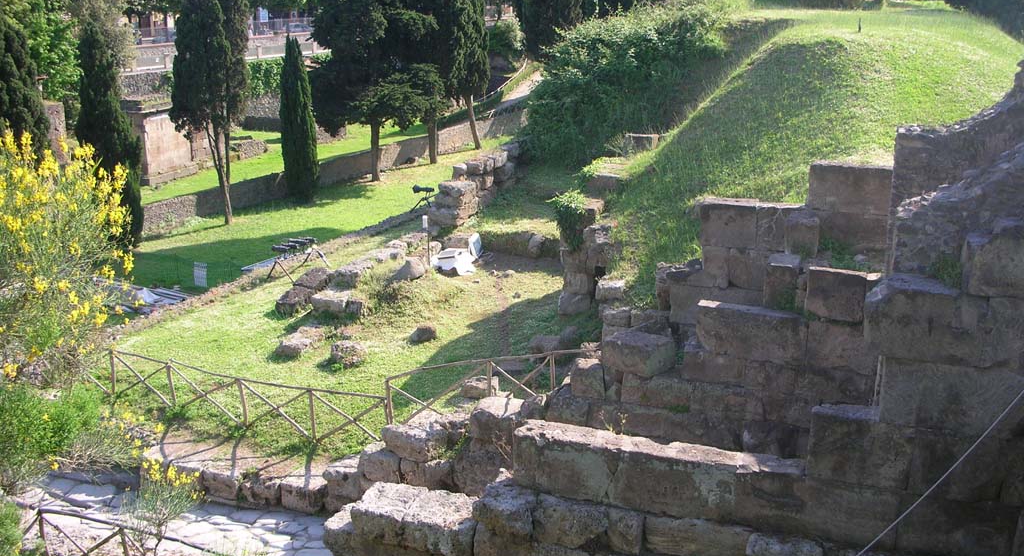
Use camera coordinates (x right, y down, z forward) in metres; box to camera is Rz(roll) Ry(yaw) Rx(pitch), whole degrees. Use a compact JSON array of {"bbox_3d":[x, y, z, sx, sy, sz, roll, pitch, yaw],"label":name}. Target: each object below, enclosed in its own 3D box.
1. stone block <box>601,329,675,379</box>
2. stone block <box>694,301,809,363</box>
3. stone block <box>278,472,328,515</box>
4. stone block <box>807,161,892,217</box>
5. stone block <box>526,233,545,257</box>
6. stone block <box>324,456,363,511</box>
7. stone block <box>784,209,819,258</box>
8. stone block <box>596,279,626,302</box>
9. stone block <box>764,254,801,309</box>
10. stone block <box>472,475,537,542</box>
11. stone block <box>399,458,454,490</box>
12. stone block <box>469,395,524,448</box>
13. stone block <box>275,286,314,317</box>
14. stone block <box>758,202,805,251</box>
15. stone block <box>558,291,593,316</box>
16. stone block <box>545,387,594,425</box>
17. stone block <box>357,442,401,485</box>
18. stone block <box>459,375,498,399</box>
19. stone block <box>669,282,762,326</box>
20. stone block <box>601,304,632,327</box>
[{"bbox_3d":[1.972,1.168,16.017,0.883,0.530,0.605,11,20,34],"label":"stone block"},{"bbox_3d":[2.994,0.636,12.887,1.350,0.630,0.500,6,17,19],"label":"stone block"},{"bbox_3d":[-3.452,3.654,17.542,0.780,0.350,0.500,6,17,19],"label":"stone block"},{"bbox_3d":[5.050,-1.353,15.449,1.180,0.710,0.550,6,16,21],"label":"stone block"},{"bbox_3d":[0.755,-1.032,31.899,0.530,0.688,0.521,4,17,17],"label":"stone block"},{"bbox_3d":[-3.069,3.791,19.327,0.720,0.820,0.600,6,18,19],"label":"stone block"},{"bbox_3d":[4.355,-0.646,15.511,0.454,0.523,0.558,4,17,17],"label":"stone block"},{"bbox_3d":[2.319,0.281,23.528,0.646,0.339,0.500,5,16,18],"label":"stone block"},{"bbox_3d":[3.372,0.059,12.939,0.380,0.550,0.550,6,17,19],"label":"stone block"},{"bbox_3d":[-0.085,2.867,12.895,0.700,0.520,0.650,5,18,17],"label":"stone block"},{"bbox_3d":[-1.362,3.281,17.770,0.924,0.520,0.600,6,16,21],"label":"stone block"},{"bbox_3d":[-0.245,2.327,16.912,0.780,0.530,0.700,5,18,17],"label":"stone block"},{"bbox_3d":[-5.715,0.594,27.392,0.950,0.420,0.900,6,18,19],"label":"stone block"},{"bbox_3d":[4.137,-0.816,15.781,0.697,0.691,0.600,6,18,19],"label":"stone block"},{"bbox_3d":[1.436,0.557,23.059,0.680,0.500,0.650,4,17,13],"label":"stone block"},{"bbox_3d":[0.965,2.057,16.637,0.678,0.475,0.511,4,17,17],"label":"stone block"},{"bbox_3d":[-2.198,3.166,17.969,0.719,0.564,0.600,6,16,21],"label":"stone block"},{"bbox_3d":[-0.689,2.293,22.291,0.800,0.400,0.500,6,18,19],"label":"stone block"},{"bbox_3d":[3.290,0.363,16.470,1.486,0.624,0.600,6,18,19],"label":"stone block"},{"bbox_3d":[1.446,0.491,13.947,0.380,0.240,0.350,6,17,19],"label":"stone block"}]

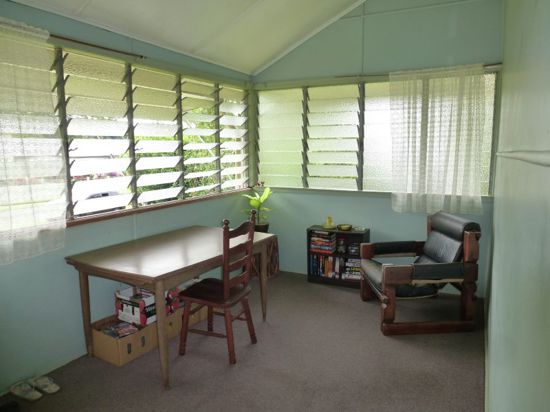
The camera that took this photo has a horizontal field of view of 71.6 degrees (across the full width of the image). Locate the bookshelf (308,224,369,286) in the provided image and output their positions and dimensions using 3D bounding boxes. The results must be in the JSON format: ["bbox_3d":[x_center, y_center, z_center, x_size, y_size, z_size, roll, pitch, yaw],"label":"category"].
[{"bbox_3d":[0.678,0.553,4.172,0.603,0.597,0.250,4,10,27],"label":"bookshelf"}]

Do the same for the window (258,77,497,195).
[{"bbox_3d":[0.896,-0.703,4.013,2.448,1.102,0.103,4,10,27],"label":"window"}]

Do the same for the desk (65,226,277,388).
[{"bbox_3d":[-0.716,0.674,2.971,0.871,0.750,1.259,4,10,31],"label":"desk"}]

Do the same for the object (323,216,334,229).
[{"bbox_3d":[0.589,0.196,4.195,0.110,0.118,0.110,4,10,27],"label":"object"}]

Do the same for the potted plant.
[{"bbox_3d":[-0.185,0.060,4.365,0.265,0.544,0.265,4,10,27],"label":"potted plant"}]

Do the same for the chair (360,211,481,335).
[{"bbox_3d":[1.208,0.535,3.320,0.745,0.870,0.713,-1,8,-3],"label":"chair"}]

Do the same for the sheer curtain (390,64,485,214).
[{"bbox_3d":[1.523,-0.600,3.641,0.794,1.338,0.088,4,10,27],"label":"sheer curtain"}]

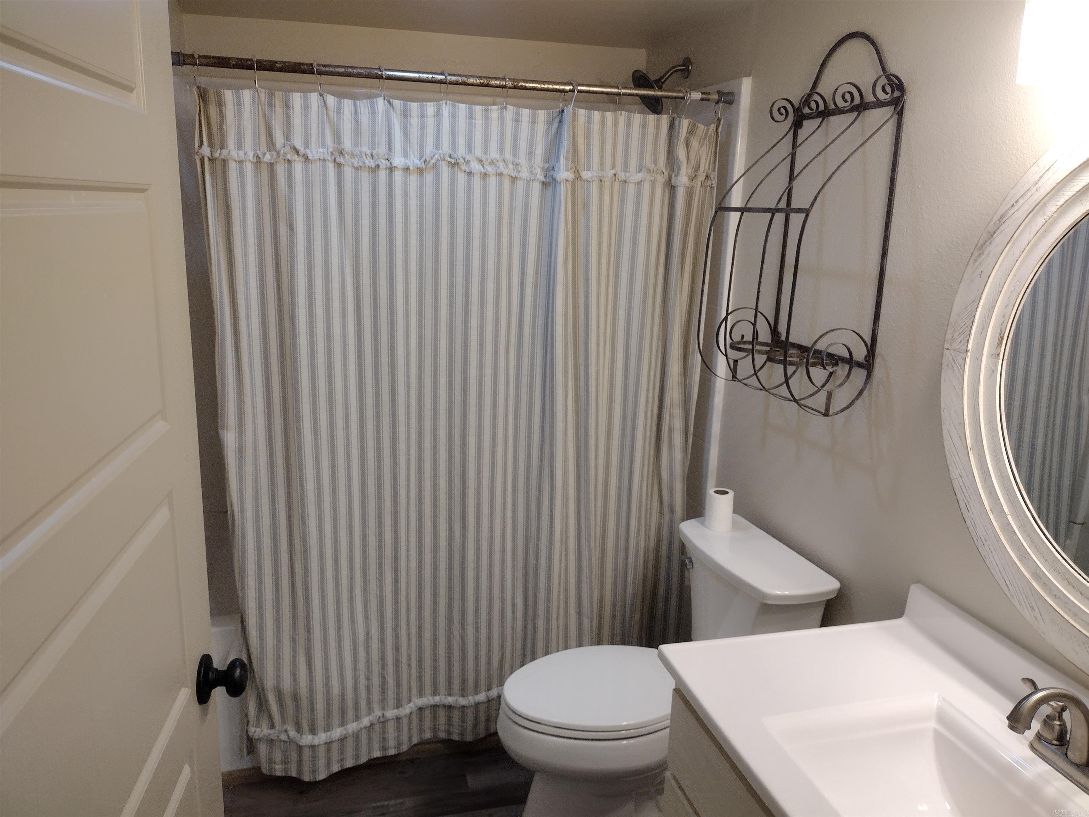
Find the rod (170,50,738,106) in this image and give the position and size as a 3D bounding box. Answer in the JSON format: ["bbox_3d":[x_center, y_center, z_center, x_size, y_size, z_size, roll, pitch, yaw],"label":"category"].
[{"bbox_3d":[-0.187,-0.852,2.208,1.505,0.037,0.037,-2,15,-15],"label":"rod"}]

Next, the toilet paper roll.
[{"bbox_3d":[0.472,0.273,2.281,0.070,0.100,0.070,2,14,0],"label":"toilet paper roll"}]

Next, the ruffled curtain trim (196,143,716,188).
[{"bbox_3d":[-0.174,-0.643,2.244,1.395,0.070,0.080,-2,15,-15],"label":"ruffled curtain trim"}]

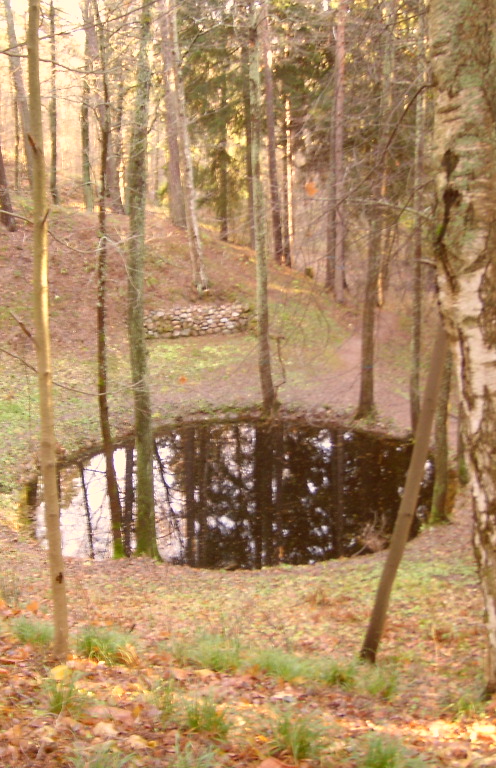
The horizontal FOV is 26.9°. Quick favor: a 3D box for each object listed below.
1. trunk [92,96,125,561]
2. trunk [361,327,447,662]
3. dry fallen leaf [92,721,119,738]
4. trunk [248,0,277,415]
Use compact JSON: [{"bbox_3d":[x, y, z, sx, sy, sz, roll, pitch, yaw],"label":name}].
[{"bbox_3d":[-1.380,-0.446,10.304,0.160,4.661,0.130,-2,12,-8],"label":"trunk"},{"bbox_3d":[0.753,0.583,5.025,0.100,1.782,0.090,12,18,10],"label":"trunk"},{"bbox_3d":[-0.461,1.118,3.350,0.085,0.025,0.070,-3,12,-9],"label":"dry fallen leaf"},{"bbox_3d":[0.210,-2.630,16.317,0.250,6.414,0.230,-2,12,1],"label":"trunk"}]

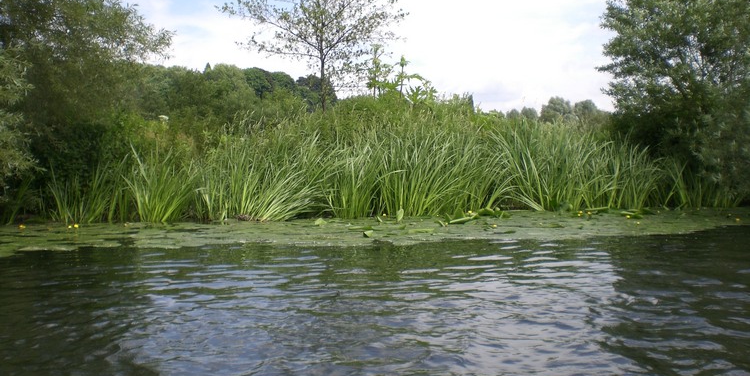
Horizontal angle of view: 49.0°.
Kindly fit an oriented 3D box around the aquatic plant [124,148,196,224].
[{"bbox_3d":[-2.736,-0.032,10.500,0.900,0.970,0.750,0,4,0],"label":"aquatic plant"}]

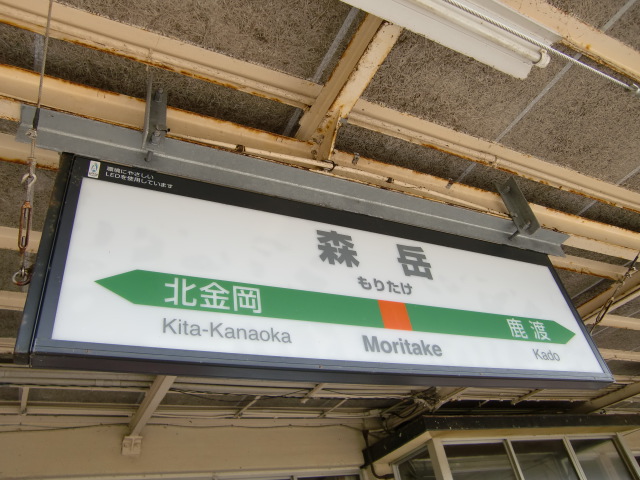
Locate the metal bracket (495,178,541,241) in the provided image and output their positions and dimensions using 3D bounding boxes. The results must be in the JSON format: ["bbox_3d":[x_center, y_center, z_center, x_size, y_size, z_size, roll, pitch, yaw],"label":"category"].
[{"bbox_3d":[0.792,-0.149,2.100,0.058,0.288,0.057,10,-43,-25],"label":"metal bracket"}]

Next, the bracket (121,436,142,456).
[{"bbox_3d":[-1.615,1.778,4.467,0.152,0.122,0.100,10,-43,-25],"label":"bracket"}]

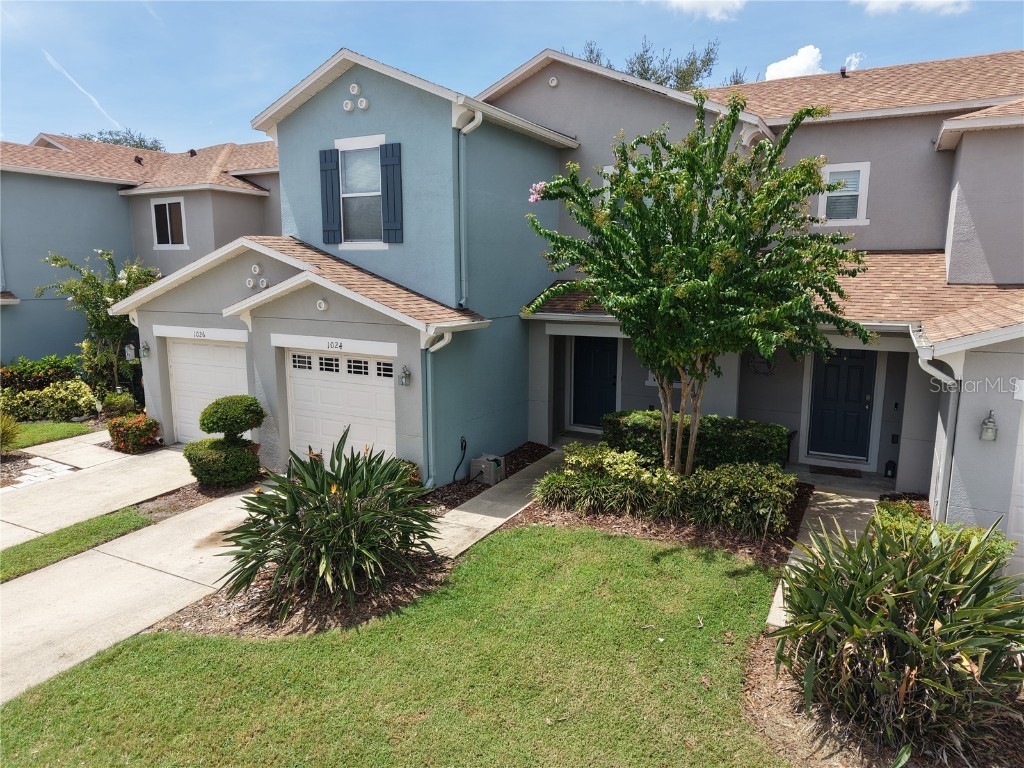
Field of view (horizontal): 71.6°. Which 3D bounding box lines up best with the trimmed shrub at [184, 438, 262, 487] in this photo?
[{"bbox_3d":[-4.740,1.249,11.623,1.200,0.680,1.180,5,11,27],"label":"trimmed shrub"}]

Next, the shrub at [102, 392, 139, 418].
[{"bbox_3d":[-9.012,0.458,16.315,0.760,0.580,0.740,5,11,27],"label":"shrub"}]

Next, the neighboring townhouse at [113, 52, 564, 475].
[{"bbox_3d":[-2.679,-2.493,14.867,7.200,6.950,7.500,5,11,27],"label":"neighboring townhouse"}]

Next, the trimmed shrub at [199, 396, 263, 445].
[{"bbox_3d":[-4.589,0.569,11.624,1.020,0.790,1.020,5,11,27],"label":"trimmed shrub"}]

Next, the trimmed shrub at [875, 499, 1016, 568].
[{"bbox_3d":[4.819,1.847,8.007,1.400,0.760,1.900,5,11,27],"label":"trimmed shrub"}]

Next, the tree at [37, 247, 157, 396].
[{"bbox_3d":[-10.533,-1.552,18.303,3.200,3.800,3.000,5,11,27],"label":"tree"}]

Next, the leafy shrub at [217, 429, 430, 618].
[{"bbox_3d":[-1.965,1.402,7.772,2.200,1.660,2.150,0,10,0],"label":"leafy shrub"}]

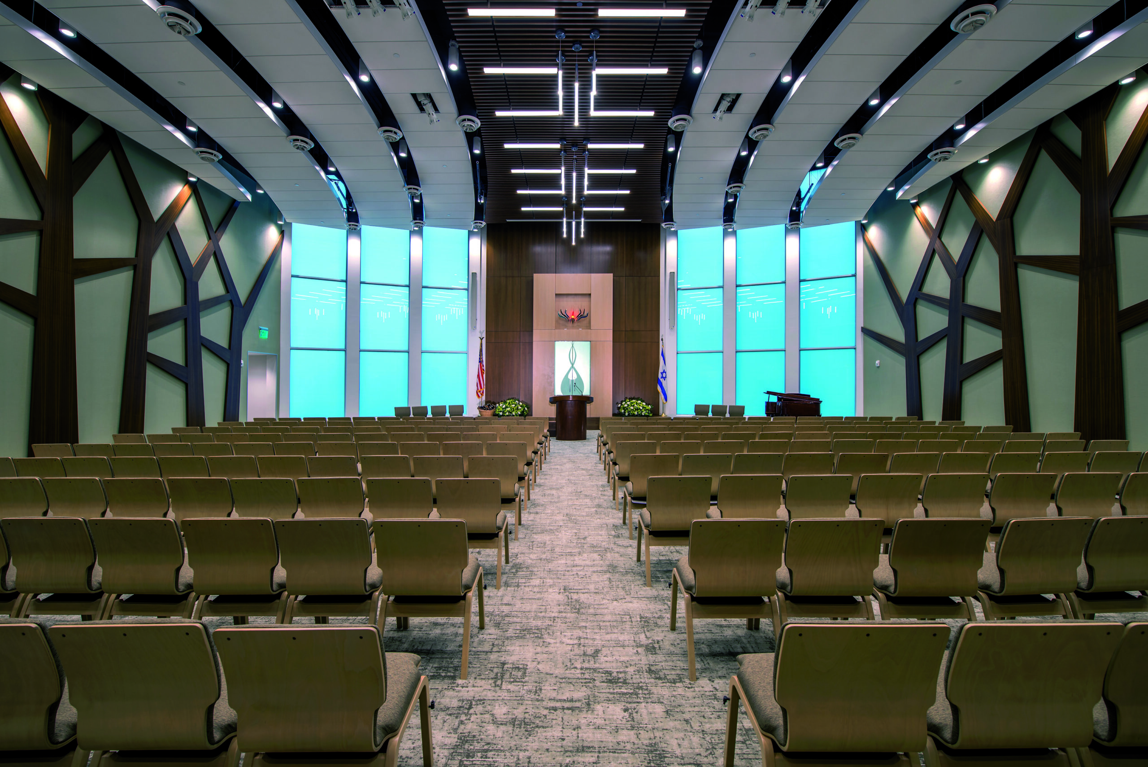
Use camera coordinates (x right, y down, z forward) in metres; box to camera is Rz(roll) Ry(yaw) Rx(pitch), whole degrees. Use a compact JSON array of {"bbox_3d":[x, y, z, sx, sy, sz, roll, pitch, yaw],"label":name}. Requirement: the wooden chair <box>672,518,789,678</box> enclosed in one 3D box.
[{"bbox_3d":[0.850,1.123,2.565,0.515,0.835,0.550,0,0,0],"label":"wooden chair"}]

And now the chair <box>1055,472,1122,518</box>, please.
[{"bbox_3d":[3.956,1.109,3.661,0.500,0.830,0.550,0,0,-3],"label":"chair"}]

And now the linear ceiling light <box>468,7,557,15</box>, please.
[{"bbox_3d":[-1.061,-6.370,7.660,1.500,0.070,0.090,0,0,0],"label":"linear ceiling light"}]

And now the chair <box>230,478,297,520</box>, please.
[{"bbox_3d":[-2.368,1.115,3.615,0.505,0.825,0.545,0,0,0],"label":"chair"}]

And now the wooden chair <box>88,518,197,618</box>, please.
[{"bbox_3d":[-2.292,1.108,2.572,0.500,0.830,0.550,0,0,3],"label":"wooden chair"}]

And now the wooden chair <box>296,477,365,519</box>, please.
[{"bbox_3d":[-1.865,1.115,3.615,0.505,0.825,0.545,0,0,-2],"label":"wooden chair"}]

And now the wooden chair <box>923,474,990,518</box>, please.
[{"bbox_3d":[2.917,1.109,3.636,0.500,0.830,0.550,0,0,-2],"label":"wooden chair"}]

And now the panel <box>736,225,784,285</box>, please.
[{"bbox_3d":[6.980,-4.771,16.695,1.685,2.100,0.060,0,0,23],"label":"panel"}]

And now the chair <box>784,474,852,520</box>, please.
[{"bbox_3d":[1.896,1.115,3.659,0.498,0.830,0.533,0,0,0],"label":"chair"}]

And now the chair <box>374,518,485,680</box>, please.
[{"bbox_3d":[-0.808,1.115,2.575,0.505,0.825,0.545,0,0,0],"label":"chair"}]

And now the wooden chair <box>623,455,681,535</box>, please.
[{"bbox_3d":[0.800,1.115,4.680,0.505,0.825,0.545,0,0,-4],"label":"wooden chair"}]

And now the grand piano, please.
[{"bbox_3d":[6.537,0.886,13.287,1.510,1.288,1.611,0,0,26],"label":"grand piano"}]

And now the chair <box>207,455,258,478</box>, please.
[{"bbox_3d":[-3.310,1.123,4.580,0.515,0.835,0.550,0,0,2],"label":"chair"}]

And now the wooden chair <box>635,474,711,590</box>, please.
[{"bbox_3d":[0.805,1.123,3.640,0.515,0.835,0.550,0,0,0],"label":"wooden chair"}]

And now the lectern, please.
[{"bbox_3d":[-0.061,0.932,12.250,1.210,1.200,0.750,0,0,0],"label":"lectern"}]

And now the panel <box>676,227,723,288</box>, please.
[{"bbox_3d":[4.270,-4.257,15.115,1.490,2.000,0.060,0,0,14],"label":"panel"}]

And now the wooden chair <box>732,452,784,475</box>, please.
[{"bbox_3d":[1.851,1.115,4.693,0.498,0.830,0.533,0,0,0],"label":"wooden chair"}]

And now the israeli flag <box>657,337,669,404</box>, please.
[{"bbox_3d":[3.003,-0.449,15.100,0.360,2.270,0.300,0,0,0],"label":"israeli flag"}]

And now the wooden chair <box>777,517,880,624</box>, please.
[{"bbox_3d":[1.339,1.108,2.518,0.500,0.830,0.550,0,0,1],"label":"wooden chair"}]

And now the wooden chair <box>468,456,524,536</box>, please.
[{"bbox_3d":[-0.782,1.115,4.575,0.498,0.830,0.533,0,0,0],"label":"wooden chair"}]

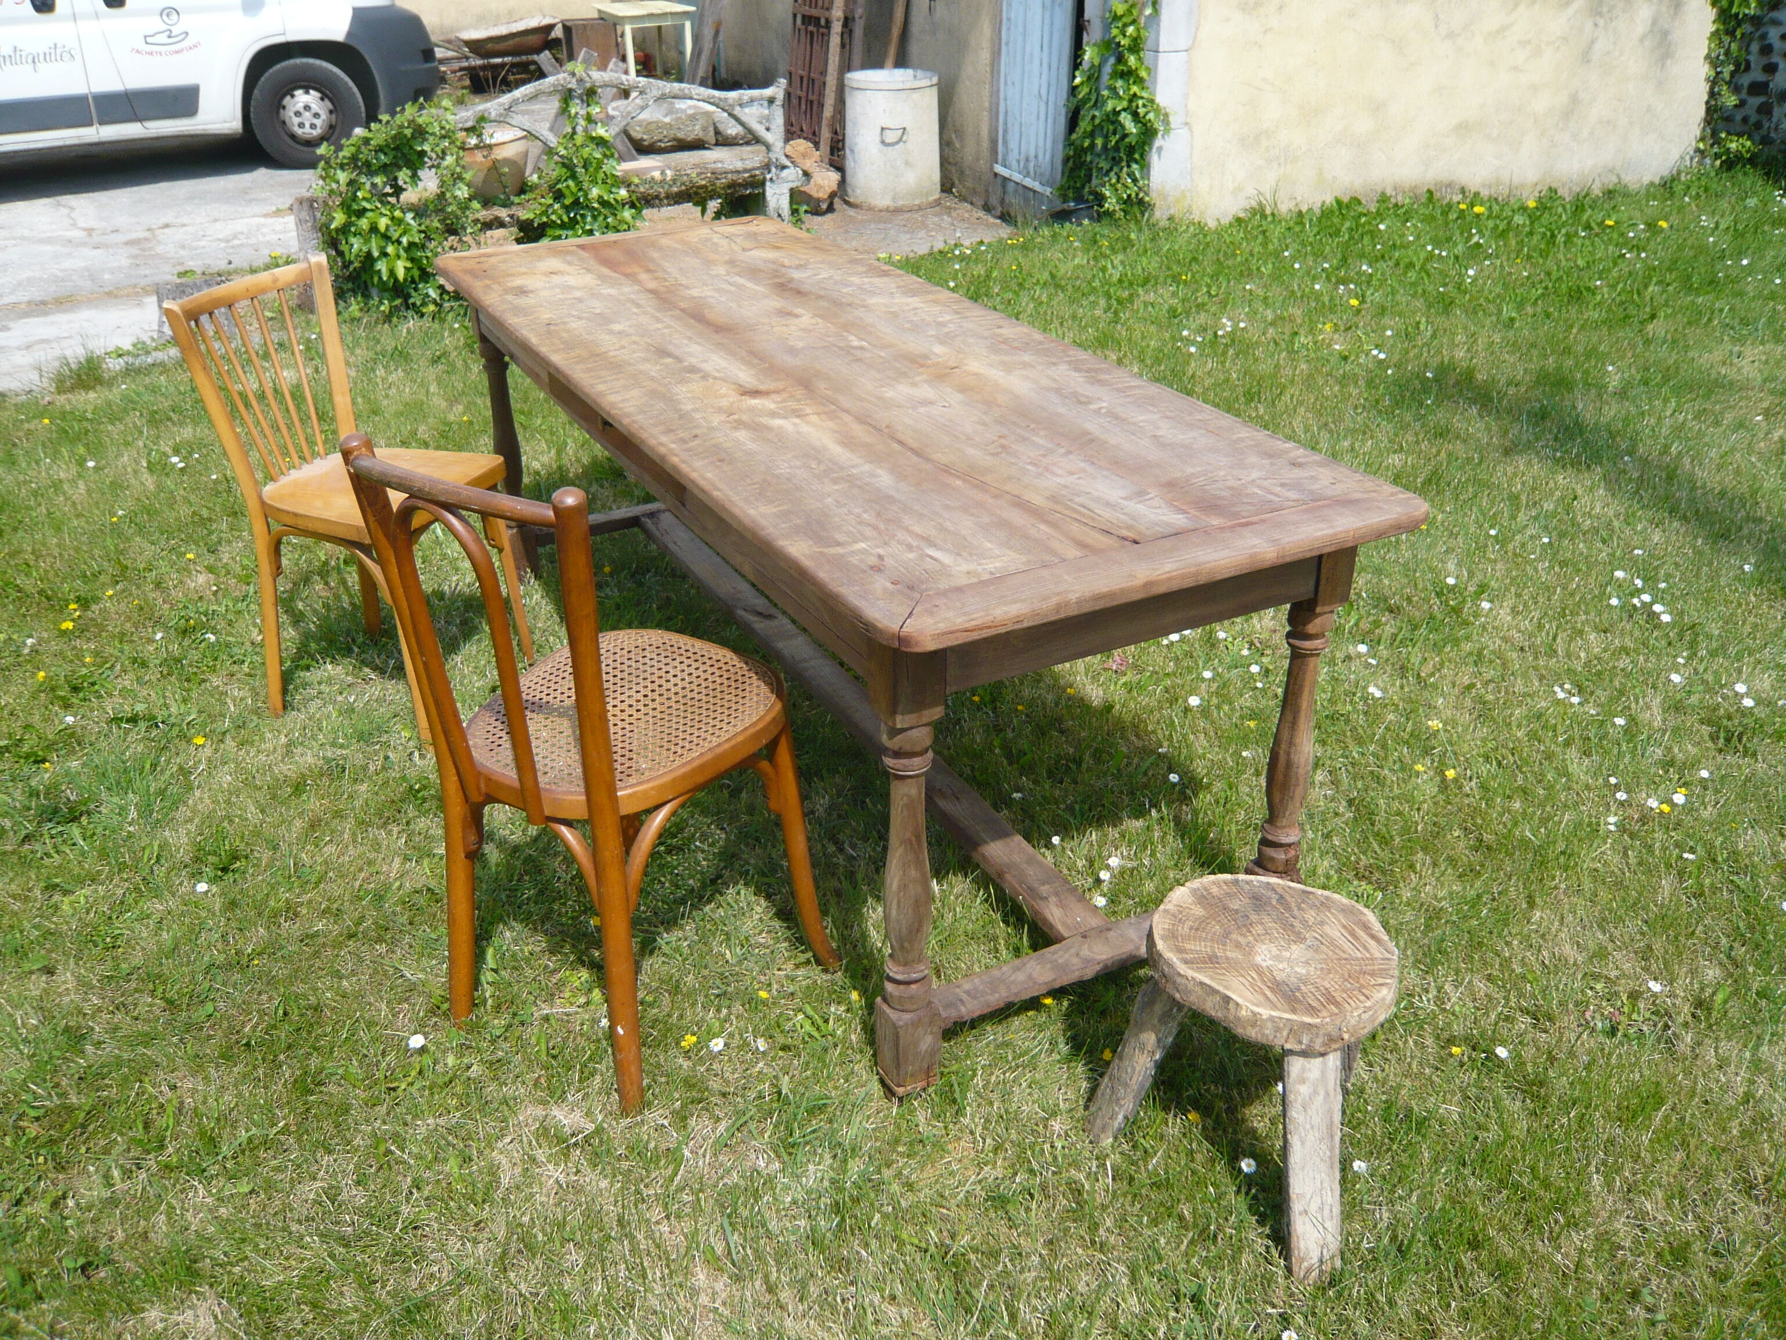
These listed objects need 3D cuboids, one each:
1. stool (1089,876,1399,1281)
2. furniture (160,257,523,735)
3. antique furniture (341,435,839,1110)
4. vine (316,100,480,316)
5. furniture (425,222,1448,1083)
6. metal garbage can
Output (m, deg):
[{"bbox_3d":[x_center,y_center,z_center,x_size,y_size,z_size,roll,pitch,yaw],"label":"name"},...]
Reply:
[{"bbox_3d":[0.452,0.491,1.788,0.355,0.360,0.345,0,28,0],"label":"stool"},{"bbox_3d":[-1.030,-0.319,2.801,0.445,0.820,0.435,9,30,16],"label":"furniture"},{"bbox_3d":[-0.383,0.081,1.989,0.470,0.890,0.485,16,32,27],"label":"antique furniture"},{"bbox_3d":[-1.982,-1.872,5.753,0.600,0.750,0.520,-9,30,-16],"label":"vine"},{"bbox_3d":[-0.143,-0.223,2.686,0.809,0.760,2.080,-15,32,-25],"label":"furniture"},{"bbox_3d":[-0.006,-2.826,7.681,0.510,0.630,0.510,0,28,0],"label":"metal garbage can"}]

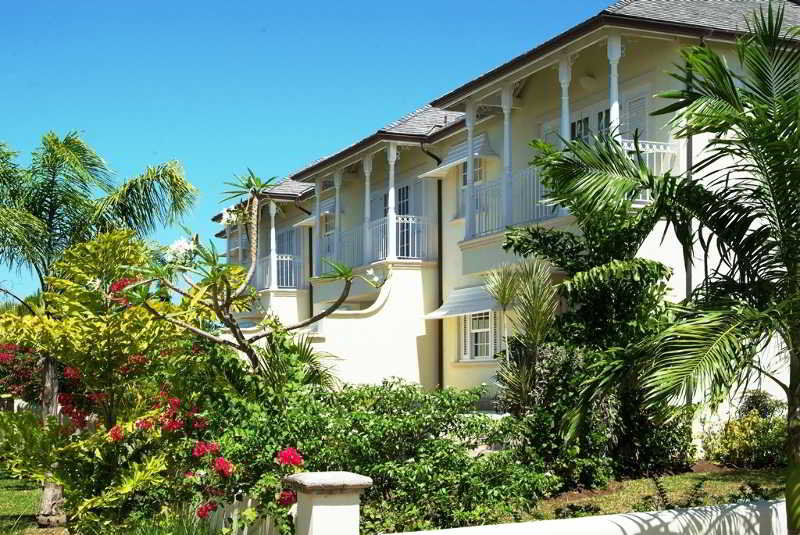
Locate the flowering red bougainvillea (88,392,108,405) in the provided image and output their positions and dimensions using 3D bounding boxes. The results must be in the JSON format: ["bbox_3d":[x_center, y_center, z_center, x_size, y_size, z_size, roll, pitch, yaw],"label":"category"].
[{"bbox_3d":[-3.593,1.556,14.000,0.260,0.145,0.180,0,-5,0],"label":"flowering red bougainvillea"}]

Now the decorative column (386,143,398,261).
[{"bbox_3d":[-0.176,-1.517,26.818,0.170,2.700,0.170,2,-6,-22],"label":"decorative column"}]

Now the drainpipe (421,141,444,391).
[{"bbox_3d":[0.726,0.246,26.272,0.560,6.153,0.200,2,-6,-22],"label":"drainpipe"}]

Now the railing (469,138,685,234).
[{"bbox_3d":[2.756,-1.139,20.332,1.230,1.091,5.564,2,-6,-22],"label":"railing"}]

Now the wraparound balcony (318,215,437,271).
[{"bbox_3d":[-0.695,-0.366,28.752,1.230,1.091,5.618,2,-6,-22],"label":"wraparound balcony"}]

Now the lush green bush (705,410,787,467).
[{"bbox_3d":[5.365,2.508,17.637,1.250,0.860,1.000,2,-6,-22],"label":"lush green bush"}]

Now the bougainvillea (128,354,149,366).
[{"bbox_3d":[-2.662,0.947,12.000,0.200,0.125,0.160,0,-5,0],"label":"bougainvillea"}]

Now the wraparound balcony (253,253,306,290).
[{"bbox_3d":[-3.669,0.222,36.452,1.100,1.020,1.700,2,-6,-22],"label":"wraparound balcony"}]

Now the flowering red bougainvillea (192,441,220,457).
[{"bbox_3d":[-1.855,1.735,11.300,0.270,0.160,0.220,1,-5,-9],"label":"flowering red bougainvillea"}]

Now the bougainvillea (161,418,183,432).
[{"bbox_3d":[-2.481,1.716,12.800,0.240,0.155,0.200,1,-5,-11],"label":"bougainvillea"}]

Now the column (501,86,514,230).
[{"bbox_3d":[1.930,-1.964,21.084,0.180,2.675,0.180,2,-6,-22],"label":"column"}]

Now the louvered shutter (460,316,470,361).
[{"bbox_3d":[1.403,1.473,25.662,0.060,1.080,0.440,2,-6,-22],"label":"louvered shutter"}]

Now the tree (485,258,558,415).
[{"bbox_3d":[1.992,1.154,19.477,1.050,2.620,1.080,0,-5,0],"label":"tree"}]

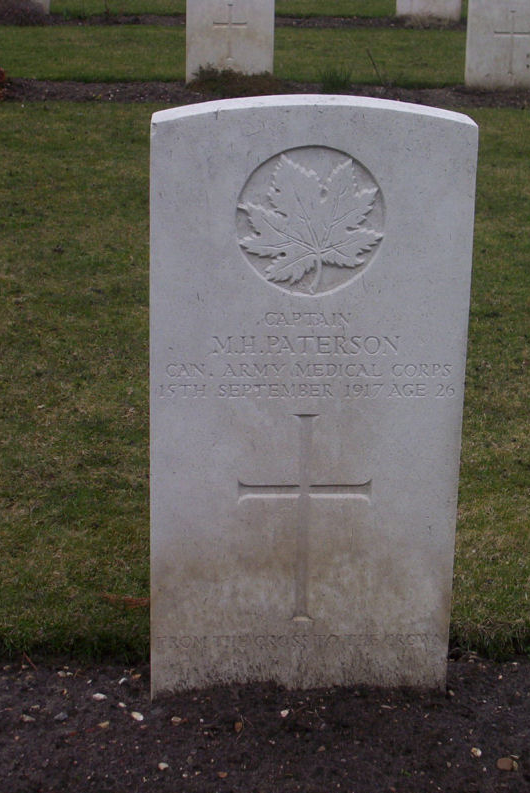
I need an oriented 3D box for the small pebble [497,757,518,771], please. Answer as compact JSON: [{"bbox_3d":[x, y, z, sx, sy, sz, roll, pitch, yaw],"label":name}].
[{"bbox_3d":[0.288,0.435,2.208,0.024,0.013,0.020,1,18,0],"label":"small pebble"}]

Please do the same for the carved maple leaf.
[{"bbox_3d":[0.053,-0.203,2.187,0.173,0.167,0.012,0,19,-4],"label":"carved maple leaf"}]

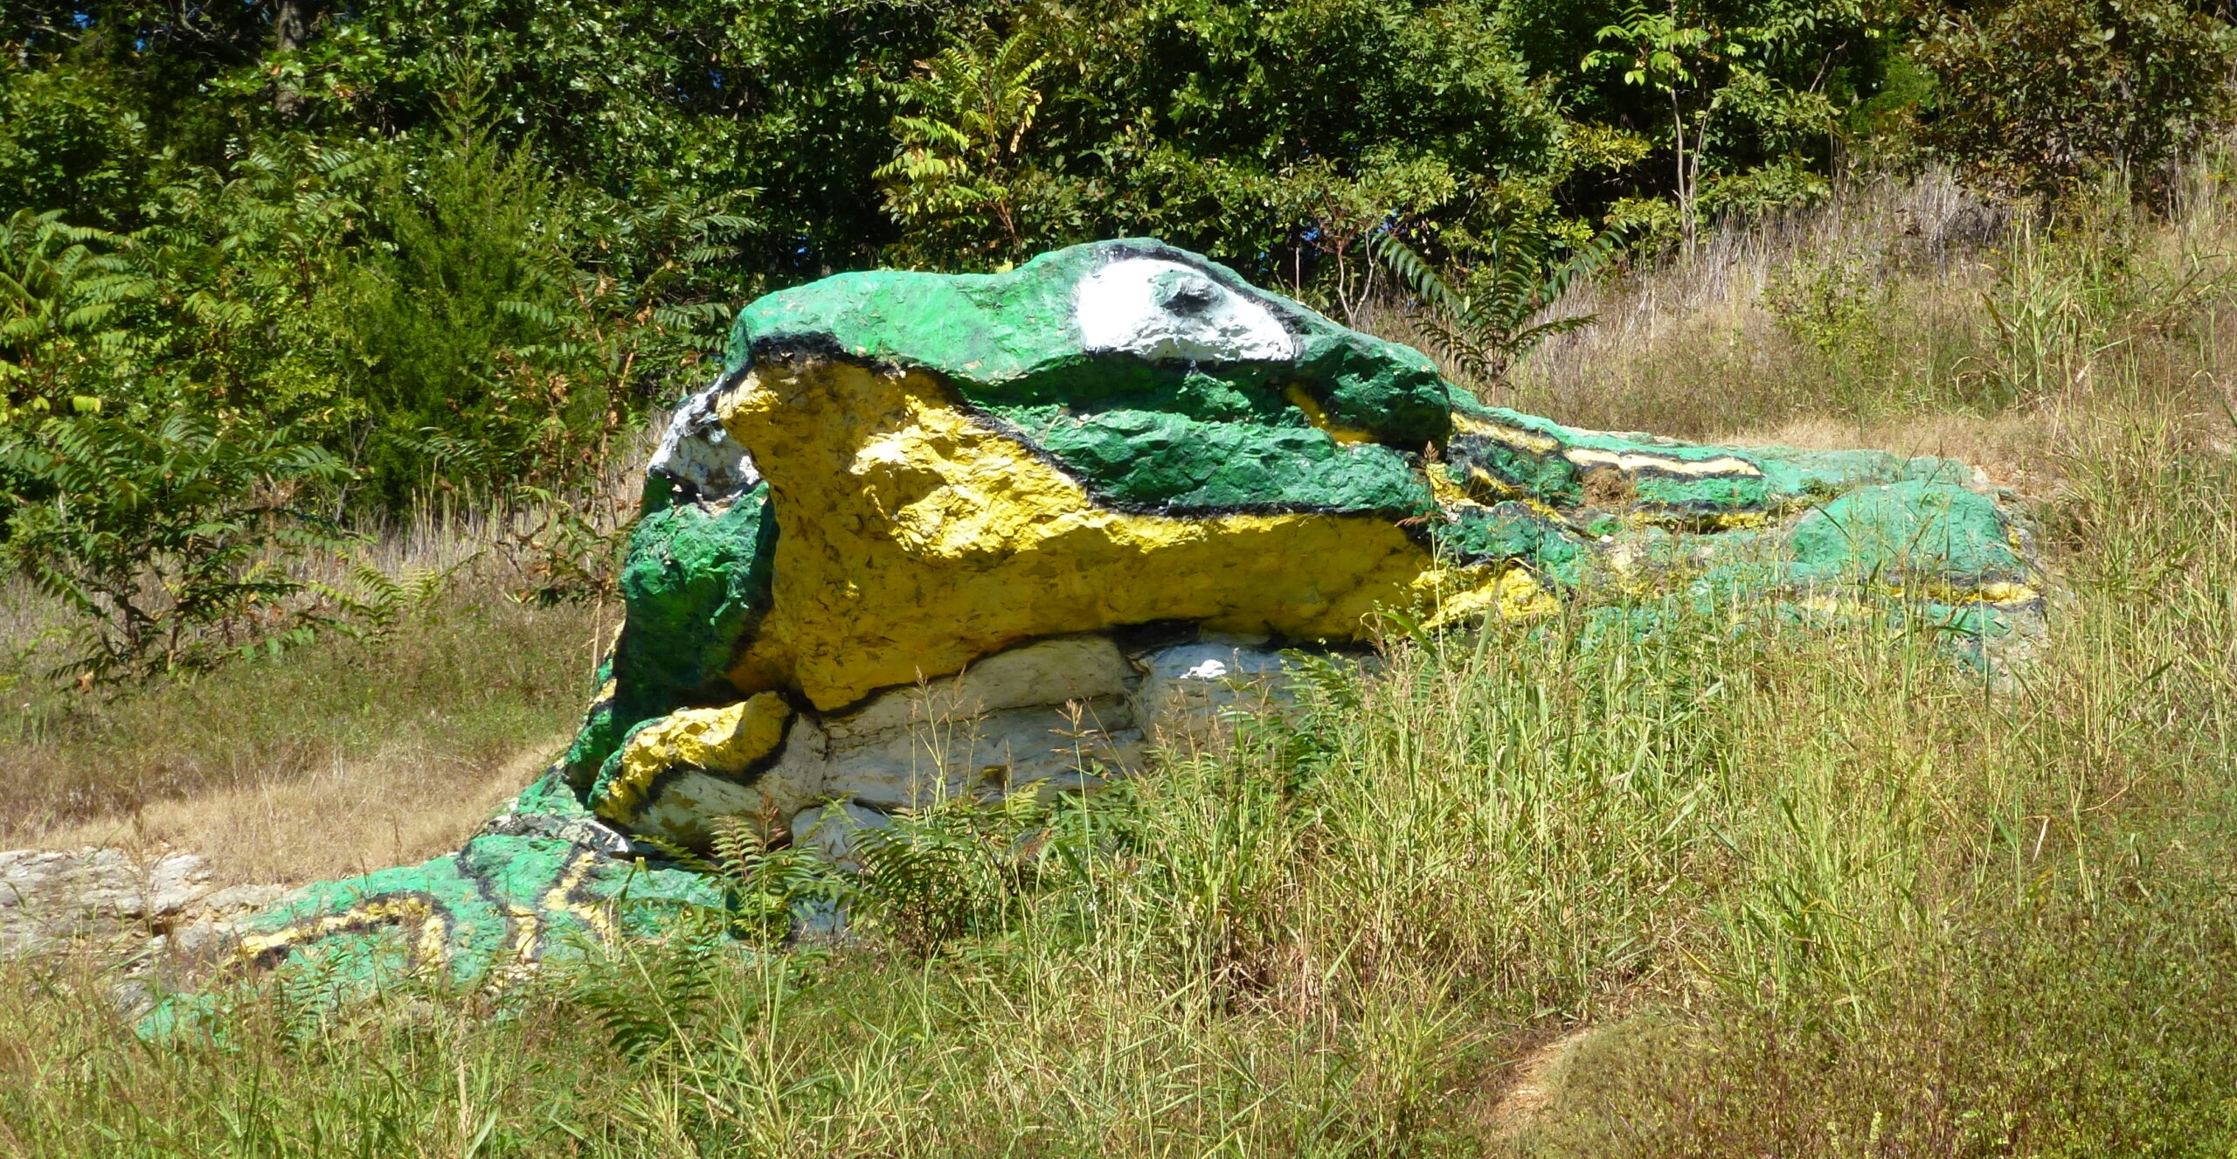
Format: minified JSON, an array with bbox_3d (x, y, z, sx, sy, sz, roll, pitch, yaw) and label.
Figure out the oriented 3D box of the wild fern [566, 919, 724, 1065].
[{"bbox_3d":[-1.284,1.123,23.000,0.430,0.400,0.380,0,-6,0],"label":"wild fern"}]

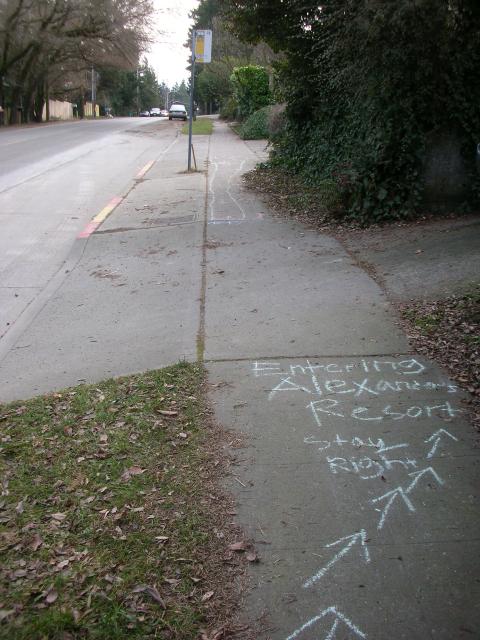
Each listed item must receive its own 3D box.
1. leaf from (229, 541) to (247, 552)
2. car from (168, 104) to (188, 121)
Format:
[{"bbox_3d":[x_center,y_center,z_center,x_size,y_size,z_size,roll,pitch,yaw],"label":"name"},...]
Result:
[{"bbox_3d":[-0.009,0.819,2.340,0.063,0.020,0.045,-1,18,-8],"label":"leaf"},{"bbox_3d":[-6.159,-20.769,64.800,1.710,1.450,4.500,1,18,-3],"label":"car"}]

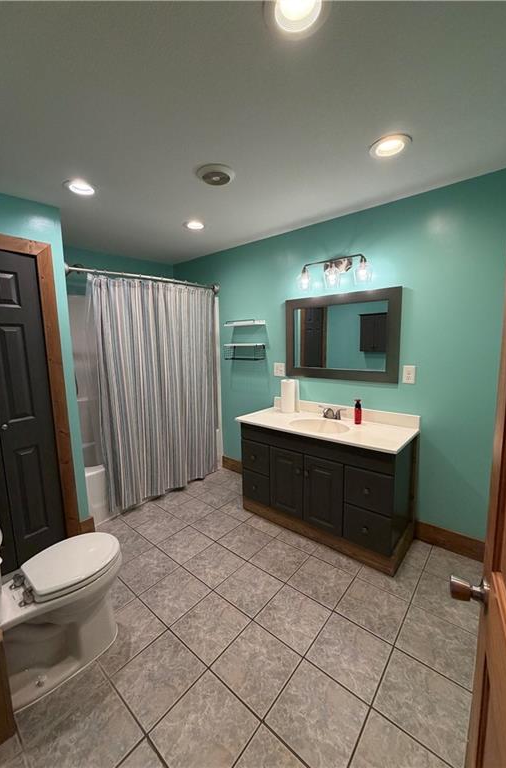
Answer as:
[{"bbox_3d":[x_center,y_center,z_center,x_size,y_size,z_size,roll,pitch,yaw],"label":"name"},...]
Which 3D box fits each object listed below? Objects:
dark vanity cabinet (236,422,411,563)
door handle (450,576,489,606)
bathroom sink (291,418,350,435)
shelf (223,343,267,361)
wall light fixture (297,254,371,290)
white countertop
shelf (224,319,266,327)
[{"bbox_3d":[0.538,0.698,2.433,1.210,0.760,0.512,6,11,40],"label":"dark vanity cabinet"},{"bbox_3d":[0.464,0.445,0.671,0.065,0.055,0.055,4,10,30],"label":"door handle"},{"bbox_3d":[0.492,0.376,2.315,0.457,0.136,0.352,6,11,40],"label":"bathroom sink"},{"bbox_3d":[-0.082,-0.312,3.037,0.391,0.160,0.152,6,11,40],"label":"shelf"},{"bbox_3d":[0.613,-0.828,2.348,0.586,0.223,0.171,6,11,40],"label":"wall light fixture"},{"bbox_3d":[0.519,0.267,2.366,1.247,0.114,0.532,6,11,40],"label":"white countertop"},{"bbox_3d":[-0.083,-0.579,2.995,0.389,0.050,0.152,6,11,40],"label":"shelf"}]

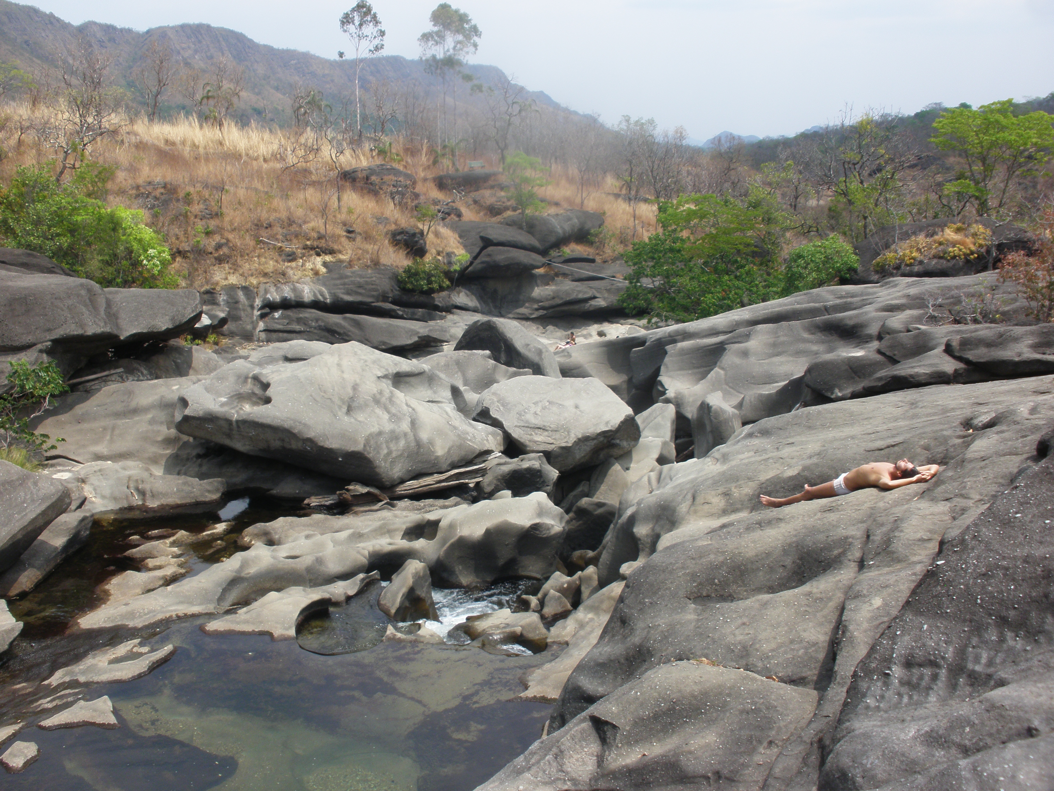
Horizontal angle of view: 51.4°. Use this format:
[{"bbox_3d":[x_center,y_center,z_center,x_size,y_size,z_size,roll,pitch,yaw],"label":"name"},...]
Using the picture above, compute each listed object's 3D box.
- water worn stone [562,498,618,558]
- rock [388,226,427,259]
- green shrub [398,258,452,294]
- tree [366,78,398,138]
[{"bbox_3d":[1.408,2.963,24.500,1.350,1.300,1.300,0,12,0],"label":"water worn stone"},{"bbox_3d":[-6.815,-8.803,63.000,2.200,1.800,1.900,0,12,0],"label":"rock"},{"bbox_3d":[-5.449,-6.394,58.500,2.850,1.900,2.400,0,12,0],"label":"green shrub"},{"bbox_3d":[-14.319,-28.193,108.000,3.000,5.900,2.800,0,10,0],"label":"tree"}]

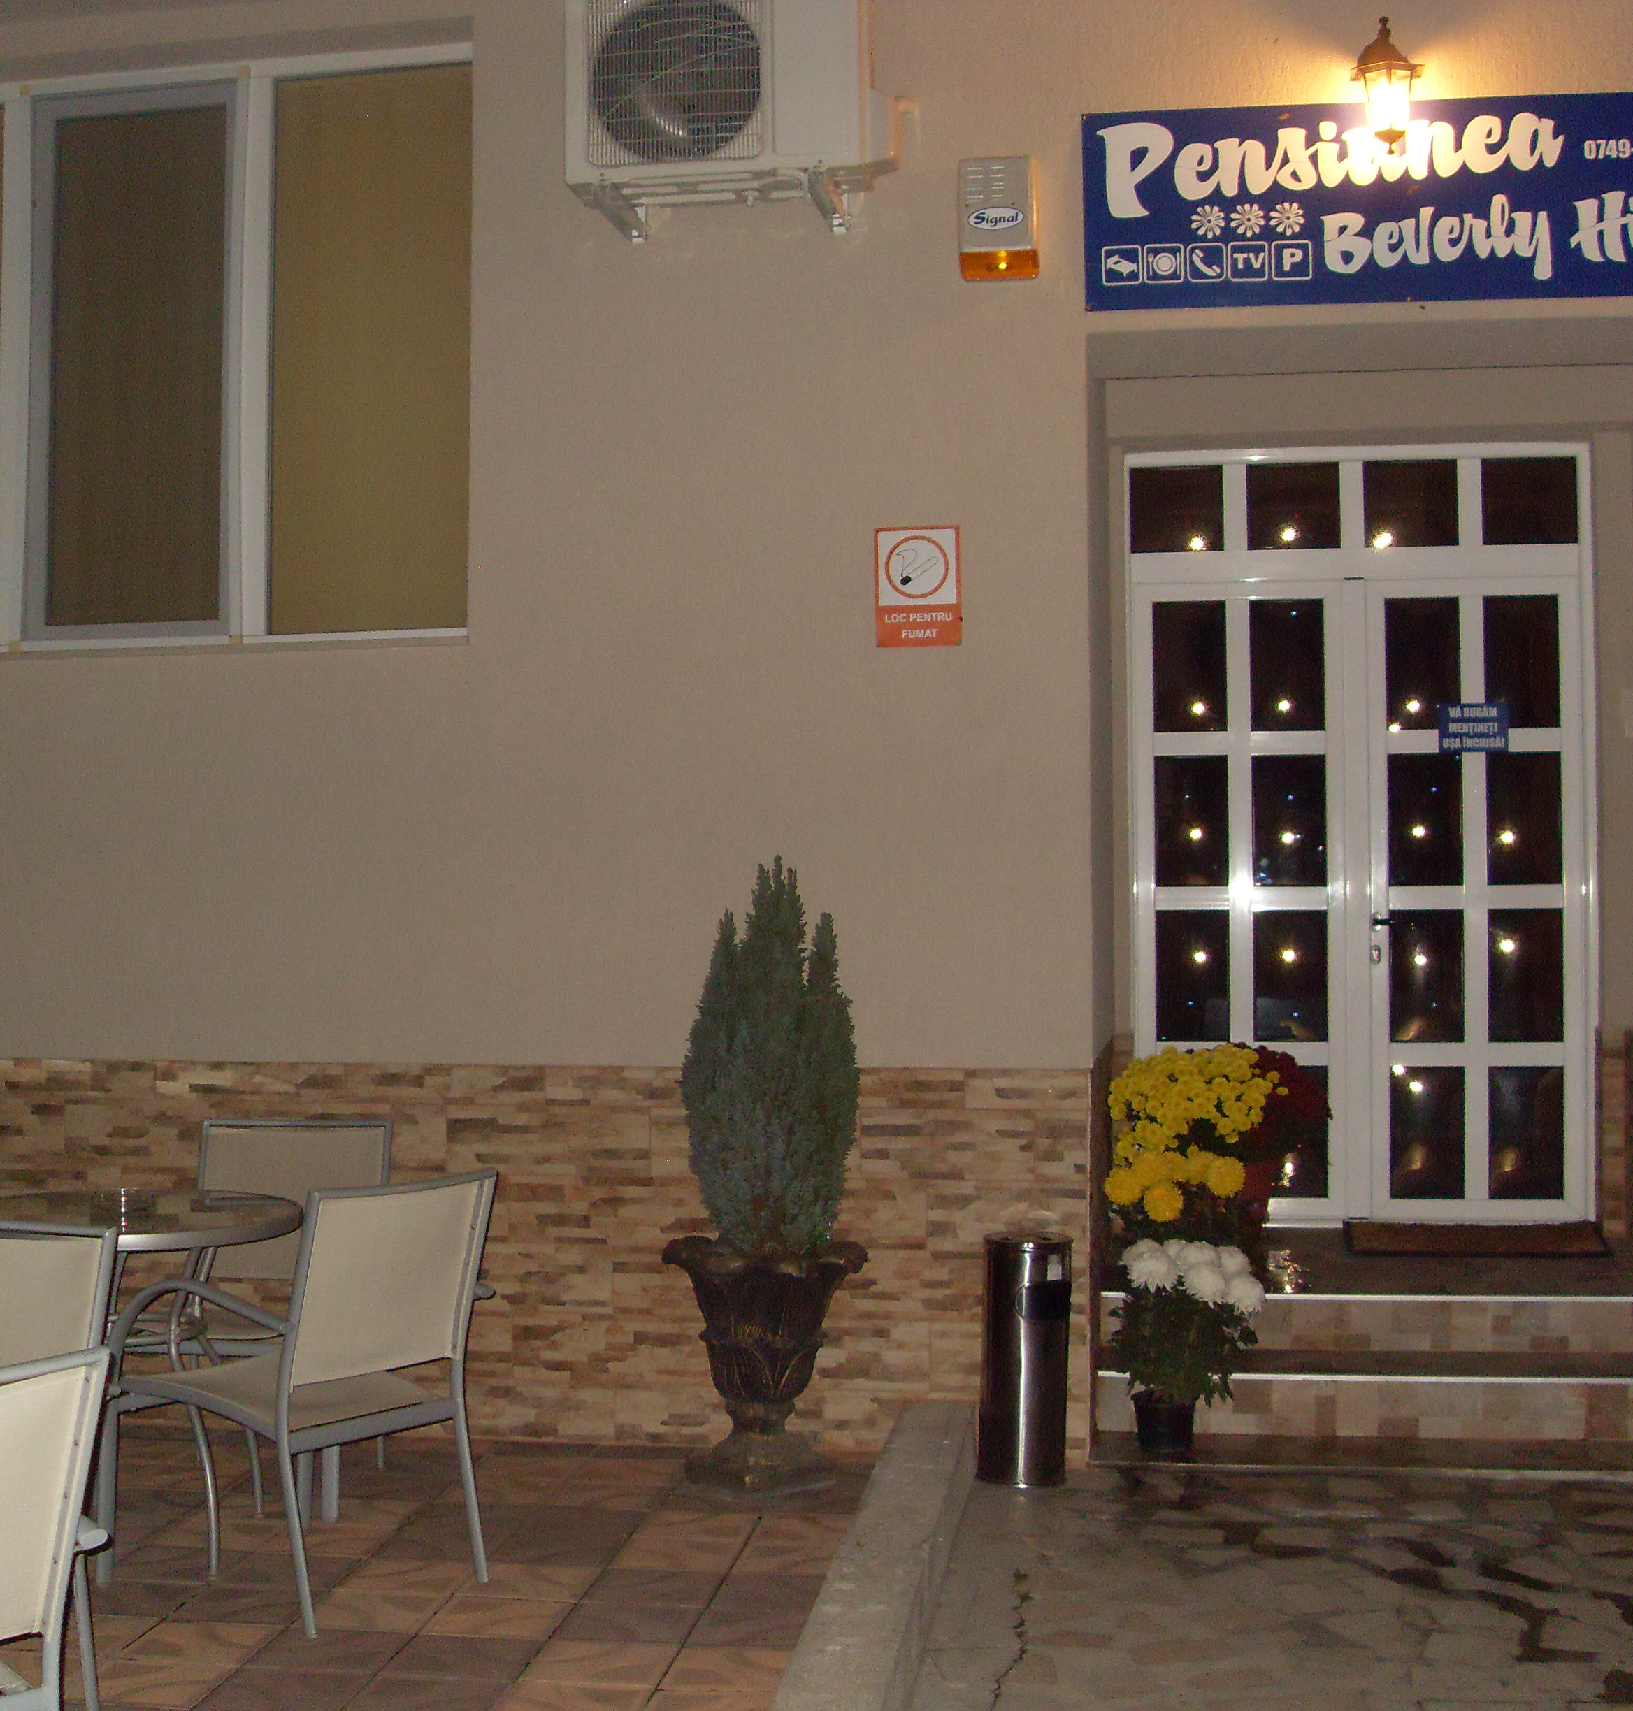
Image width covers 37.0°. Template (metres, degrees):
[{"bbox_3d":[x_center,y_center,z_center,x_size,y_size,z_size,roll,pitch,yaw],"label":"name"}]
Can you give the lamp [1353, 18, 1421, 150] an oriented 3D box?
[{"bbox_3d":[1.350,-1.817,5.769,0.180,0.340,0.230,0,-1,10],"label":"lamp"}]

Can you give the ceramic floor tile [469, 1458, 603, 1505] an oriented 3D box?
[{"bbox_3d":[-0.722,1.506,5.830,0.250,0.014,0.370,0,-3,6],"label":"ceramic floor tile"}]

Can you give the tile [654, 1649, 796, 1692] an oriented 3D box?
[{"bbox_3d":[-0.148,1.431,4.257,0.230,0.014,0.250,0,-3,6],"label":"tile"}]

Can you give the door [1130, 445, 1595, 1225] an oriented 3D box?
[{"bbox_3d":[1.768,-0.066,7.904,1.460,2.514,0.080,-1,-1,9],"label":"door"}]

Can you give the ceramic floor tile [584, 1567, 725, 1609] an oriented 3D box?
[{"bbox_3d":[-0.324,1.470,4.872,0.260,0.014,0.241,0,-1,7],"label":"ceramic floor tile"}]

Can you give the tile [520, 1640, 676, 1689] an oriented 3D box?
[{"bbox_3d":[-0.386,1.459,4.377,0.260,0.014,0.241,0,-1,7],"label":"tile"}]

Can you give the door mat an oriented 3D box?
[{"bbox_3d":[2.046,1.189,7.567,0.761,0.020,0.420,-1,-1,9],"label":"door mat"}]

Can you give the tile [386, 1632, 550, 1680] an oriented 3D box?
[{"bbox_3d":[-0.622,1.436,4.356,0.250,0.014,0.250,0,-3,6],"label":"tile"}]

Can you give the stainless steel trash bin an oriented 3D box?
[{"bbox_3d":[0.499,1.214,5.865,0.212,0.600,0.212,1,-1,0],"label":"stainless steel trash bin"}]

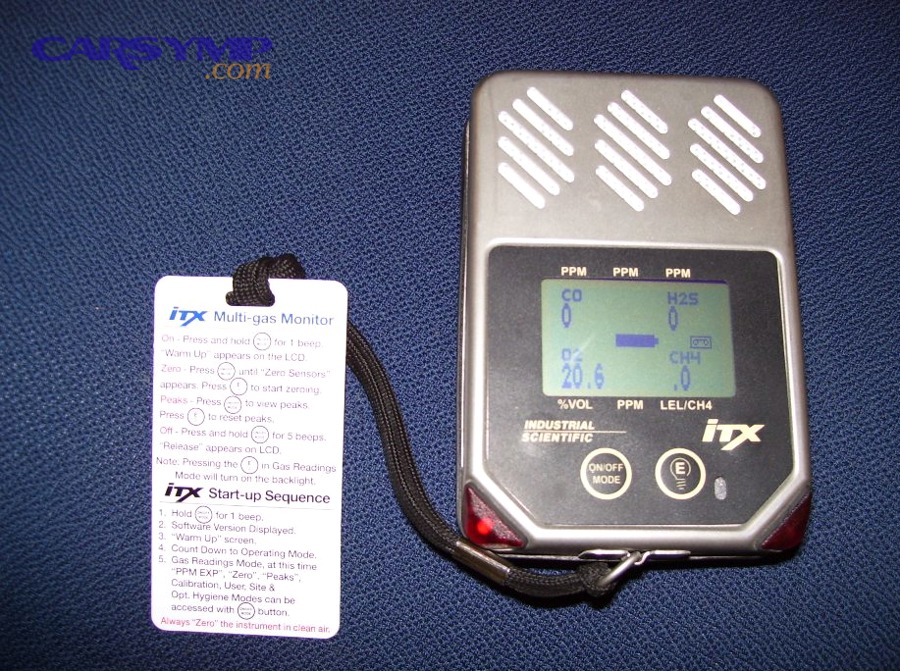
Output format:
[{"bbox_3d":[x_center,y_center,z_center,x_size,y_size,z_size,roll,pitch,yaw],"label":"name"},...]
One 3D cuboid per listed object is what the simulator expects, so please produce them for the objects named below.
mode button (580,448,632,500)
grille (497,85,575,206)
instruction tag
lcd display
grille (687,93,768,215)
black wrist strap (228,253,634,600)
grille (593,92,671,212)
[{"bbox_3d":[0.035,0.031,0.211,0.012,0.002,0.012,1,79,-5],"label":"mode button"},{"bbox_3d":[0.021,-0.045,0.226,0.018,0.002,0.031,1,79,-5],"label":"grille"},{"bbox_3d":[-0.055,0.034,0.256,0.053,0.001,0.099,2,93,3],"label":"instruction tag"},{"bbox_3d":[0.044,0.001,0.219,0.046,0.002,0.028,1,79,-5],"label":"lcd display"},{"bbox_3d":[0.068,-0.044,0.230,0.019,0.002,0.031,1,79,-5],"label":"grille"},{"bbox_3d":[-0.011,0.027,0.247,0.132,0.014,0.034,41,82,5],"label":"black wrist strap"},{"bbox_3d":[0.044,-0.045,0.228,0.019,0.002,0.031,1,79,-5],"label":"grille"}]

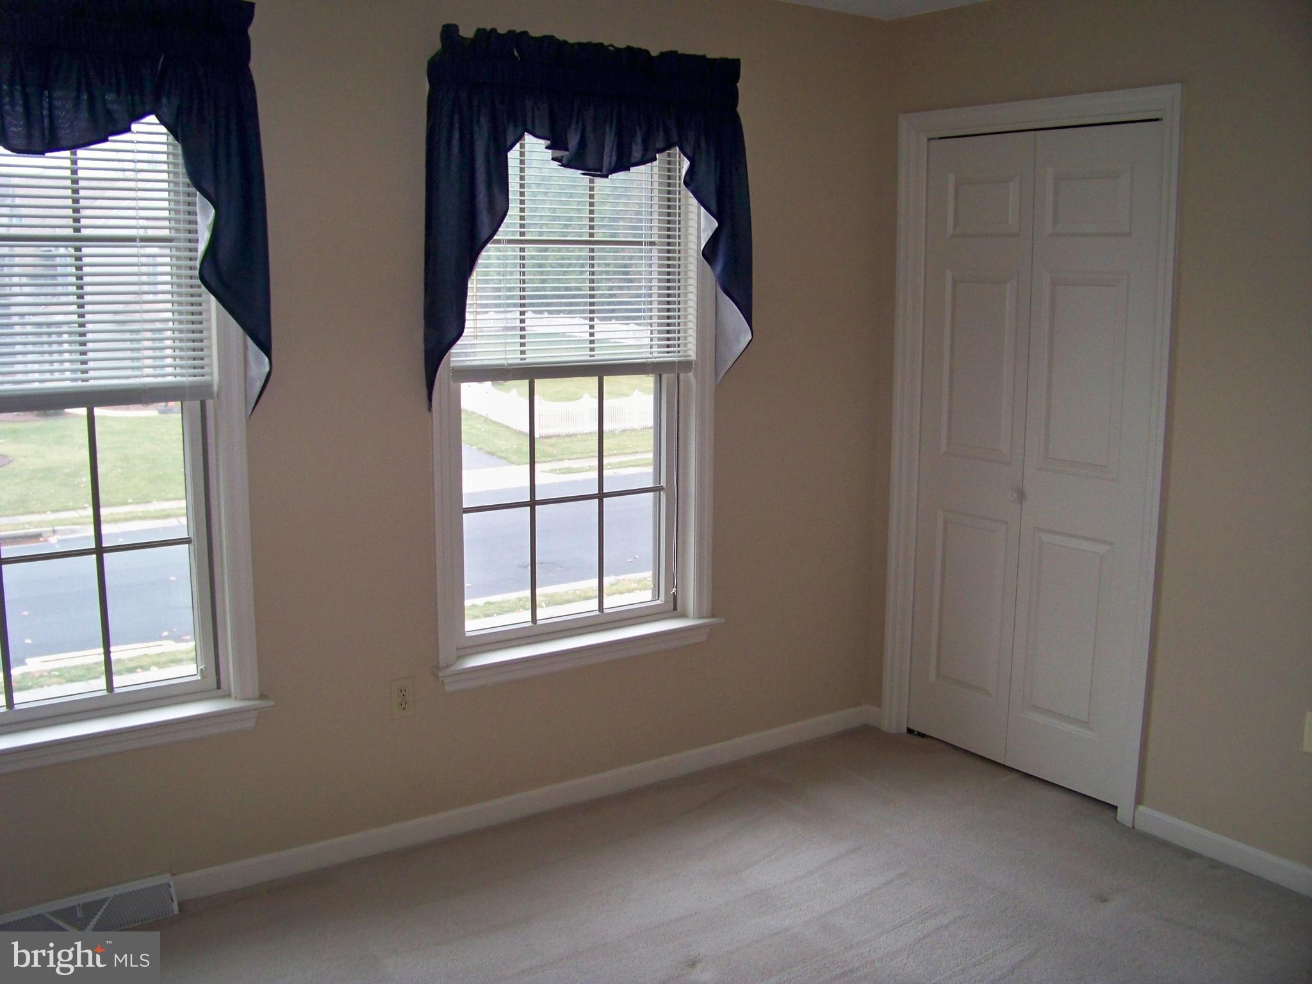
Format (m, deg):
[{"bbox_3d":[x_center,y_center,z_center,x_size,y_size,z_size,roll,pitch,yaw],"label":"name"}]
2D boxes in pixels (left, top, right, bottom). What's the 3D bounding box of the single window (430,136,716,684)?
[{"bbox_3d":[-0.226,-0.324,3.687,0.970,1.690,0.115,-6,11,-34],"label":"single window"}]

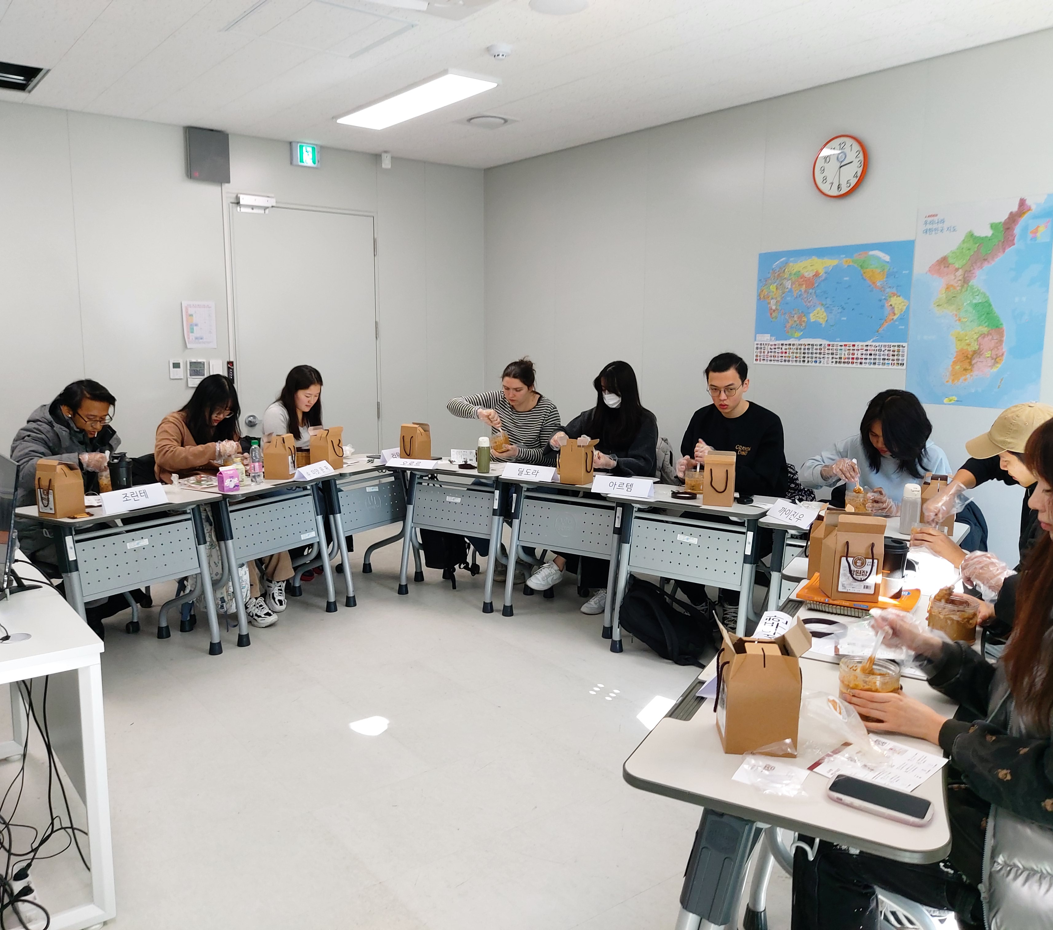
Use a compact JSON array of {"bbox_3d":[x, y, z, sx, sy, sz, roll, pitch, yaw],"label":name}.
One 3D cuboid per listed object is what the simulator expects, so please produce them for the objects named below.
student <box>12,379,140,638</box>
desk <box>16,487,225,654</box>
[{"bbox_3d":[-2.136,0.223,4.351,0.720,1.250,0.540,4,9,25],"label":"student"},{"bbox_3d":[-1.812,0.532,4.018,0.505,0.745,0.731,6,10,33],"label":"desk"}]

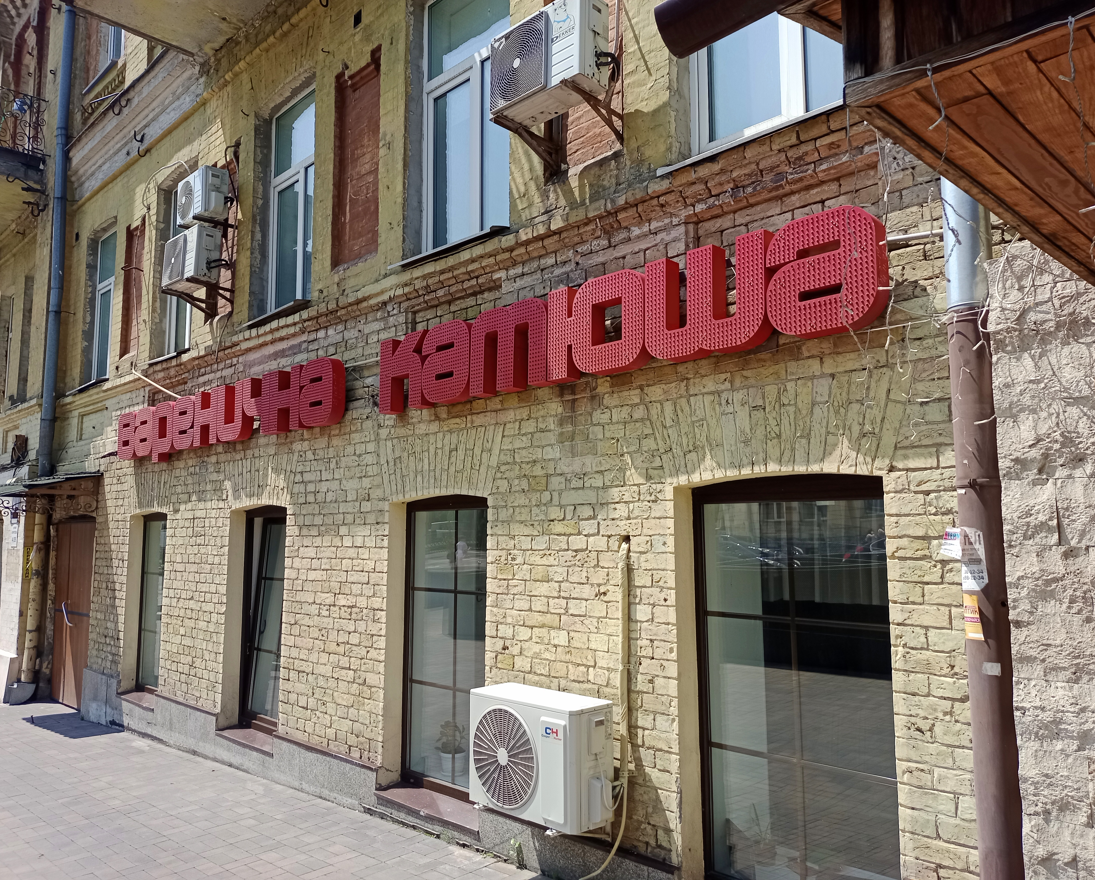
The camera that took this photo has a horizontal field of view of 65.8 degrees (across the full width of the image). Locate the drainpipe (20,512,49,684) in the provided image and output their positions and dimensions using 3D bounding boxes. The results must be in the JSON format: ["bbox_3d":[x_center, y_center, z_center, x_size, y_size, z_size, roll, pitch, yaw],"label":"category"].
[{"bbox_3d":[-6.197,1.848,10.222,0.140,2.120,0.140,6,-9,-44],"label":"drainpipe"}]

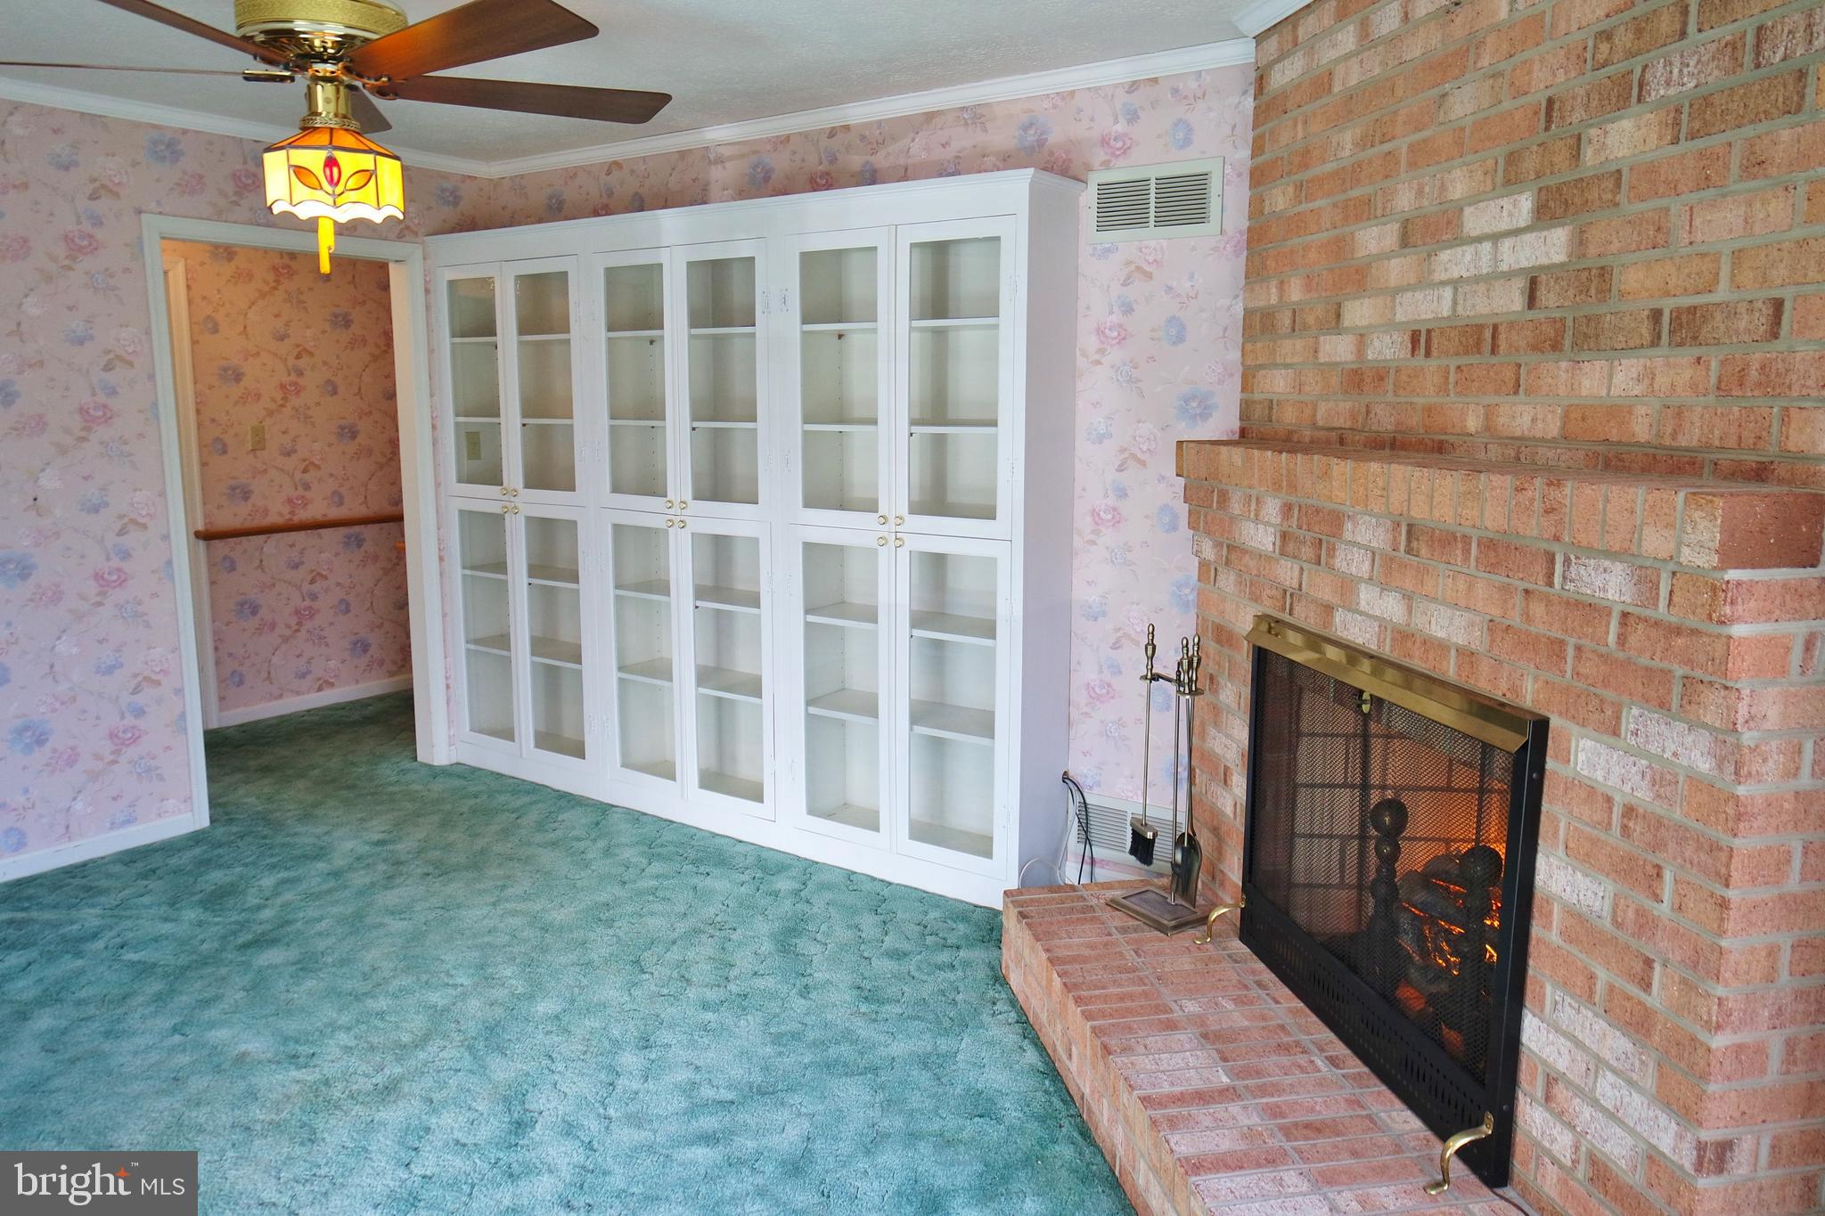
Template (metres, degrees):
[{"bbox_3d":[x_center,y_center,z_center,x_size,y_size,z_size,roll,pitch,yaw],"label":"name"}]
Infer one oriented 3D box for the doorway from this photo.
[{"bbox_3d":[-2.288,-0.331,4.602,0.140,2.114,1.031,7,12,34],"label":"doorway"}]

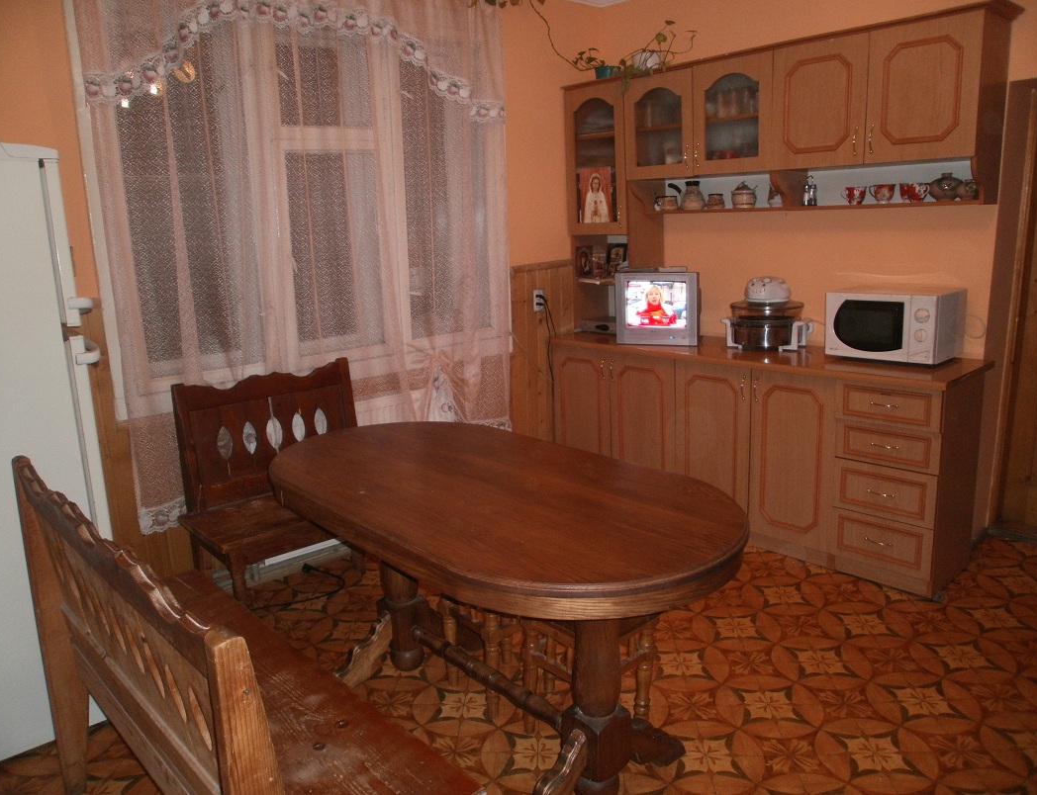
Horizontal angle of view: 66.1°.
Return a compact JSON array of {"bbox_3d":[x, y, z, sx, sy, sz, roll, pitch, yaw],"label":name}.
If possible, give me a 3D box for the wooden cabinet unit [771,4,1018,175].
[{"bbox_3d":[1.469,-1.208,3.209,0.326,0.516,0.798,-14,17,-42],"label":"wooden cabinet unit"}]

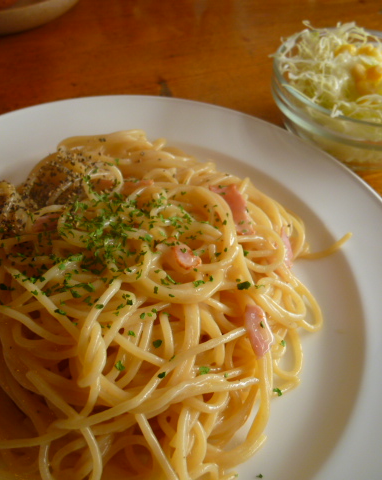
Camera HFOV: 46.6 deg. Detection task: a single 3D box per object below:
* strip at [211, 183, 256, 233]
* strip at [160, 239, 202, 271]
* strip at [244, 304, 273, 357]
[{"bbox_3d":[0.021,-0.014,0.208,0.011,0.004,0.027,-5,48,-15],"label":"strip"},{"bbox_3d":[-0.004,0.006,0.174,0.017,0.004,0.009,38,53,14],"label":"strip"},{"bbox_3d":[0.026,0.035,0.172,0.009,0.004,0.020,2,71,-34],"label":"strip"}]

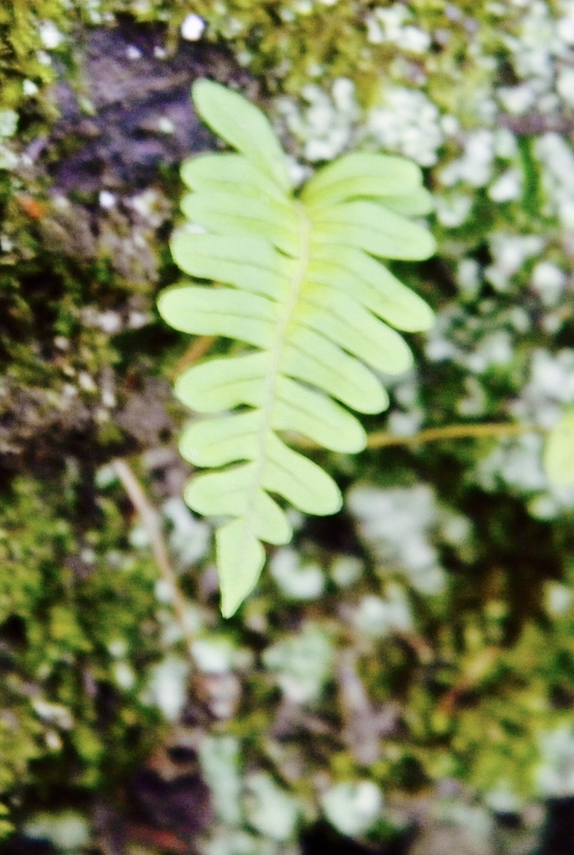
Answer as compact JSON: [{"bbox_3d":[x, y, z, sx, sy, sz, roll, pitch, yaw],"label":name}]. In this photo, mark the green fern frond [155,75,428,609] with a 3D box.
[{"bbox_3d":[0.001,-0.010,0.450,0.035,0.069,0.022,8,0,0],"label":"green fern frond"}]

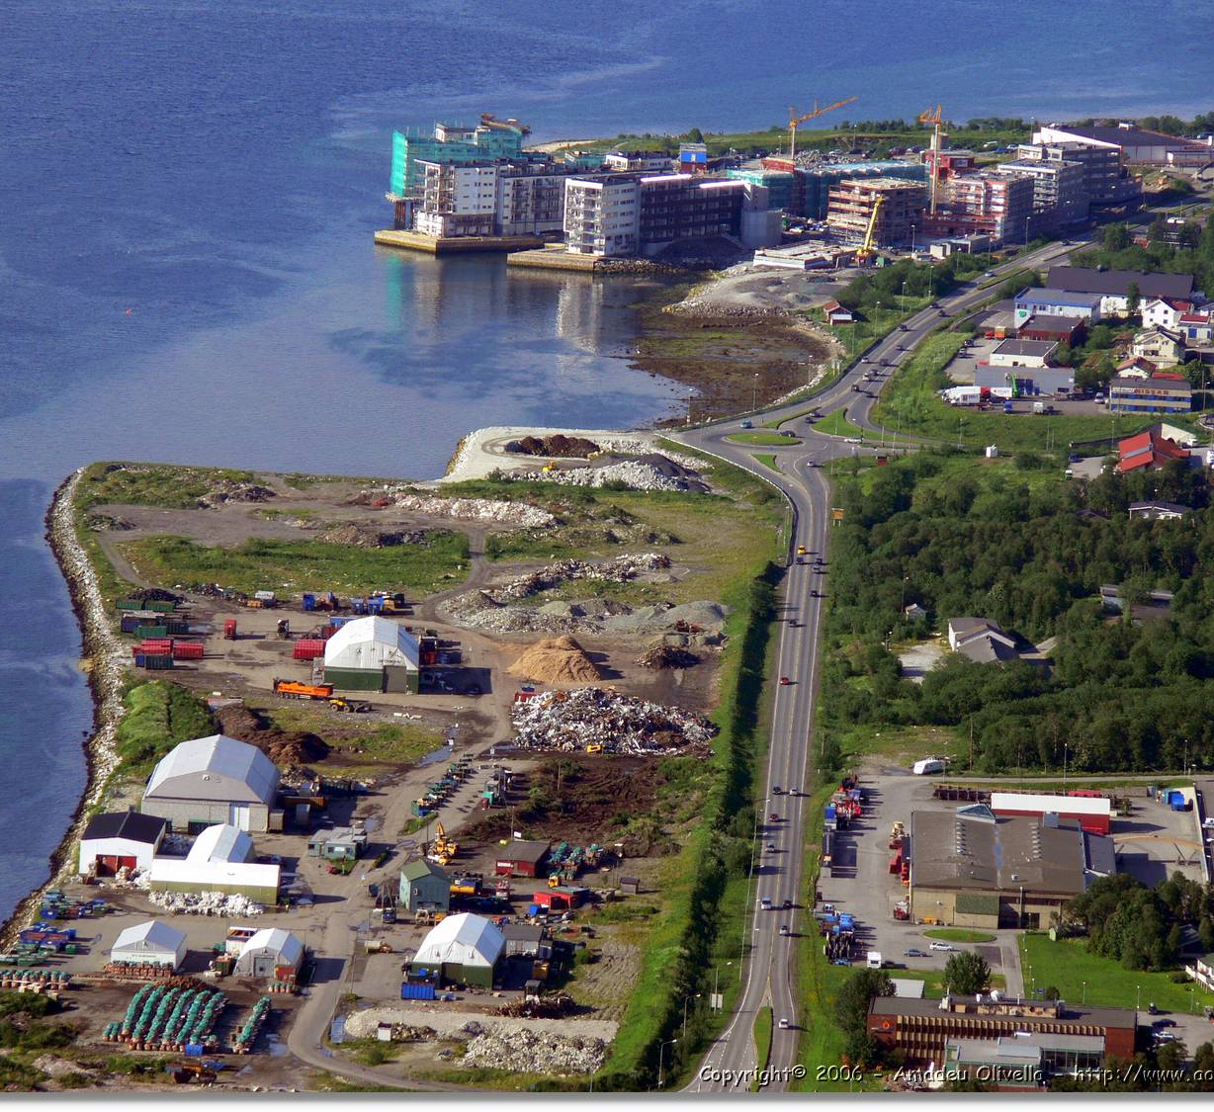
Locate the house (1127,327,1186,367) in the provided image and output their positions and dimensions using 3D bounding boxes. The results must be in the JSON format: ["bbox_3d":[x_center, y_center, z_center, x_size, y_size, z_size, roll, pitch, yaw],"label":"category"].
[{"bbox_3d":[135.043,-51.471,3223.505,12.000,8.100,10.500,4,8,12],"label":"house"}]

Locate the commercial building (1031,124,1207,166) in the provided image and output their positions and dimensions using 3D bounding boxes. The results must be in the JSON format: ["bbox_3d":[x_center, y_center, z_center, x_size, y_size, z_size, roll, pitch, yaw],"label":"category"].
[{"bbox_3d":[155.454,-123.264,3936.612,29.500,6.300,51.000,-1,9,-26],"label":"commercial building"}]

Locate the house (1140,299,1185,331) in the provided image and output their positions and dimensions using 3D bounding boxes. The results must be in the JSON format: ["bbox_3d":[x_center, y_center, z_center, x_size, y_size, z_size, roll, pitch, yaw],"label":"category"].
[{"bbox_3d":[141.590,-61.870,3345.560,8.000,7.600,10.500,5,9,12],"label":"house"}]

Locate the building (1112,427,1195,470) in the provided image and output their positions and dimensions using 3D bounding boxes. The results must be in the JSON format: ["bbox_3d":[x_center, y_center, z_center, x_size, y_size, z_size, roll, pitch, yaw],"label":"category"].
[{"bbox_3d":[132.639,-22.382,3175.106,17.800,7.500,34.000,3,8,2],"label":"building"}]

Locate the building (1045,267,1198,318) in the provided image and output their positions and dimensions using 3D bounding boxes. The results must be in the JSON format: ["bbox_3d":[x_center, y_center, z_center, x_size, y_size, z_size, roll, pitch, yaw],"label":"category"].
[{"bbox_3d":[130.407,-66.911,3333.586,36.500,10.700,18.000,4,8,7],"label":"building"}]

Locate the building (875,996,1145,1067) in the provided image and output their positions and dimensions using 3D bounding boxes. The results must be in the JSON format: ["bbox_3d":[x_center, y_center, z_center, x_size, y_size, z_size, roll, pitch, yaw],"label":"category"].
[{"bbox_3d":[71.358,86.444,2372.812,47.800,10.500,19.000,3,8,0],"label":"building"}]

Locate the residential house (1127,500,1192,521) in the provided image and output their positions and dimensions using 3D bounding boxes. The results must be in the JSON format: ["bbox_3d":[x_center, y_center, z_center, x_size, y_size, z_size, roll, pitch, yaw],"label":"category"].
[{"bbox_3d":[122.701,-9.535,2923.643,12.600,4.000,9.500,4,8,9],"label":"residential house"}]

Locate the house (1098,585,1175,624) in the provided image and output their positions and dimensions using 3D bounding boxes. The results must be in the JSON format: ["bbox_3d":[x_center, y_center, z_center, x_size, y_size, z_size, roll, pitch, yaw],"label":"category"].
[{"bbox_3d":[115.790,10.870,2863.030,15.000,6.000,11.000,5,9,17],"label":"house"}]

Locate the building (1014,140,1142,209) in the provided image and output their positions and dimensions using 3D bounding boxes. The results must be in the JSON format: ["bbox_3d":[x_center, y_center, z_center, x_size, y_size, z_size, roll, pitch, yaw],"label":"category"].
[{"bbox_3d":[130.360,-105.960,3644.680,16.500,16.000,31.000,11,12,42],"label":"building"}]

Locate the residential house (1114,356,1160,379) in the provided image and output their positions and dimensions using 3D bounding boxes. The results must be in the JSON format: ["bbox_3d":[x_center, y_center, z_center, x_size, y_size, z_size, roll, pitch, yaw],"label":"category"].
[{"bbox_3d":[130.750,-44.800,3238.930,8.500,6.800,12.000,4,9,11],"label":"residential house"}]

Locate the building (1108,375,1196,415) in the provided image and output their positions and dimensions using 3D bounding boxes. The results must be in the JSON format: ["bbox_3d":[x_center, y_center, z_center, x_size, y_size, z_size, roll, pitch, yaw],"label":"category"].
[{"bbox_3d":[133.010,-39.400,3217.390,19.800,6.800,13.000,3,9,1],"label":"building"}]

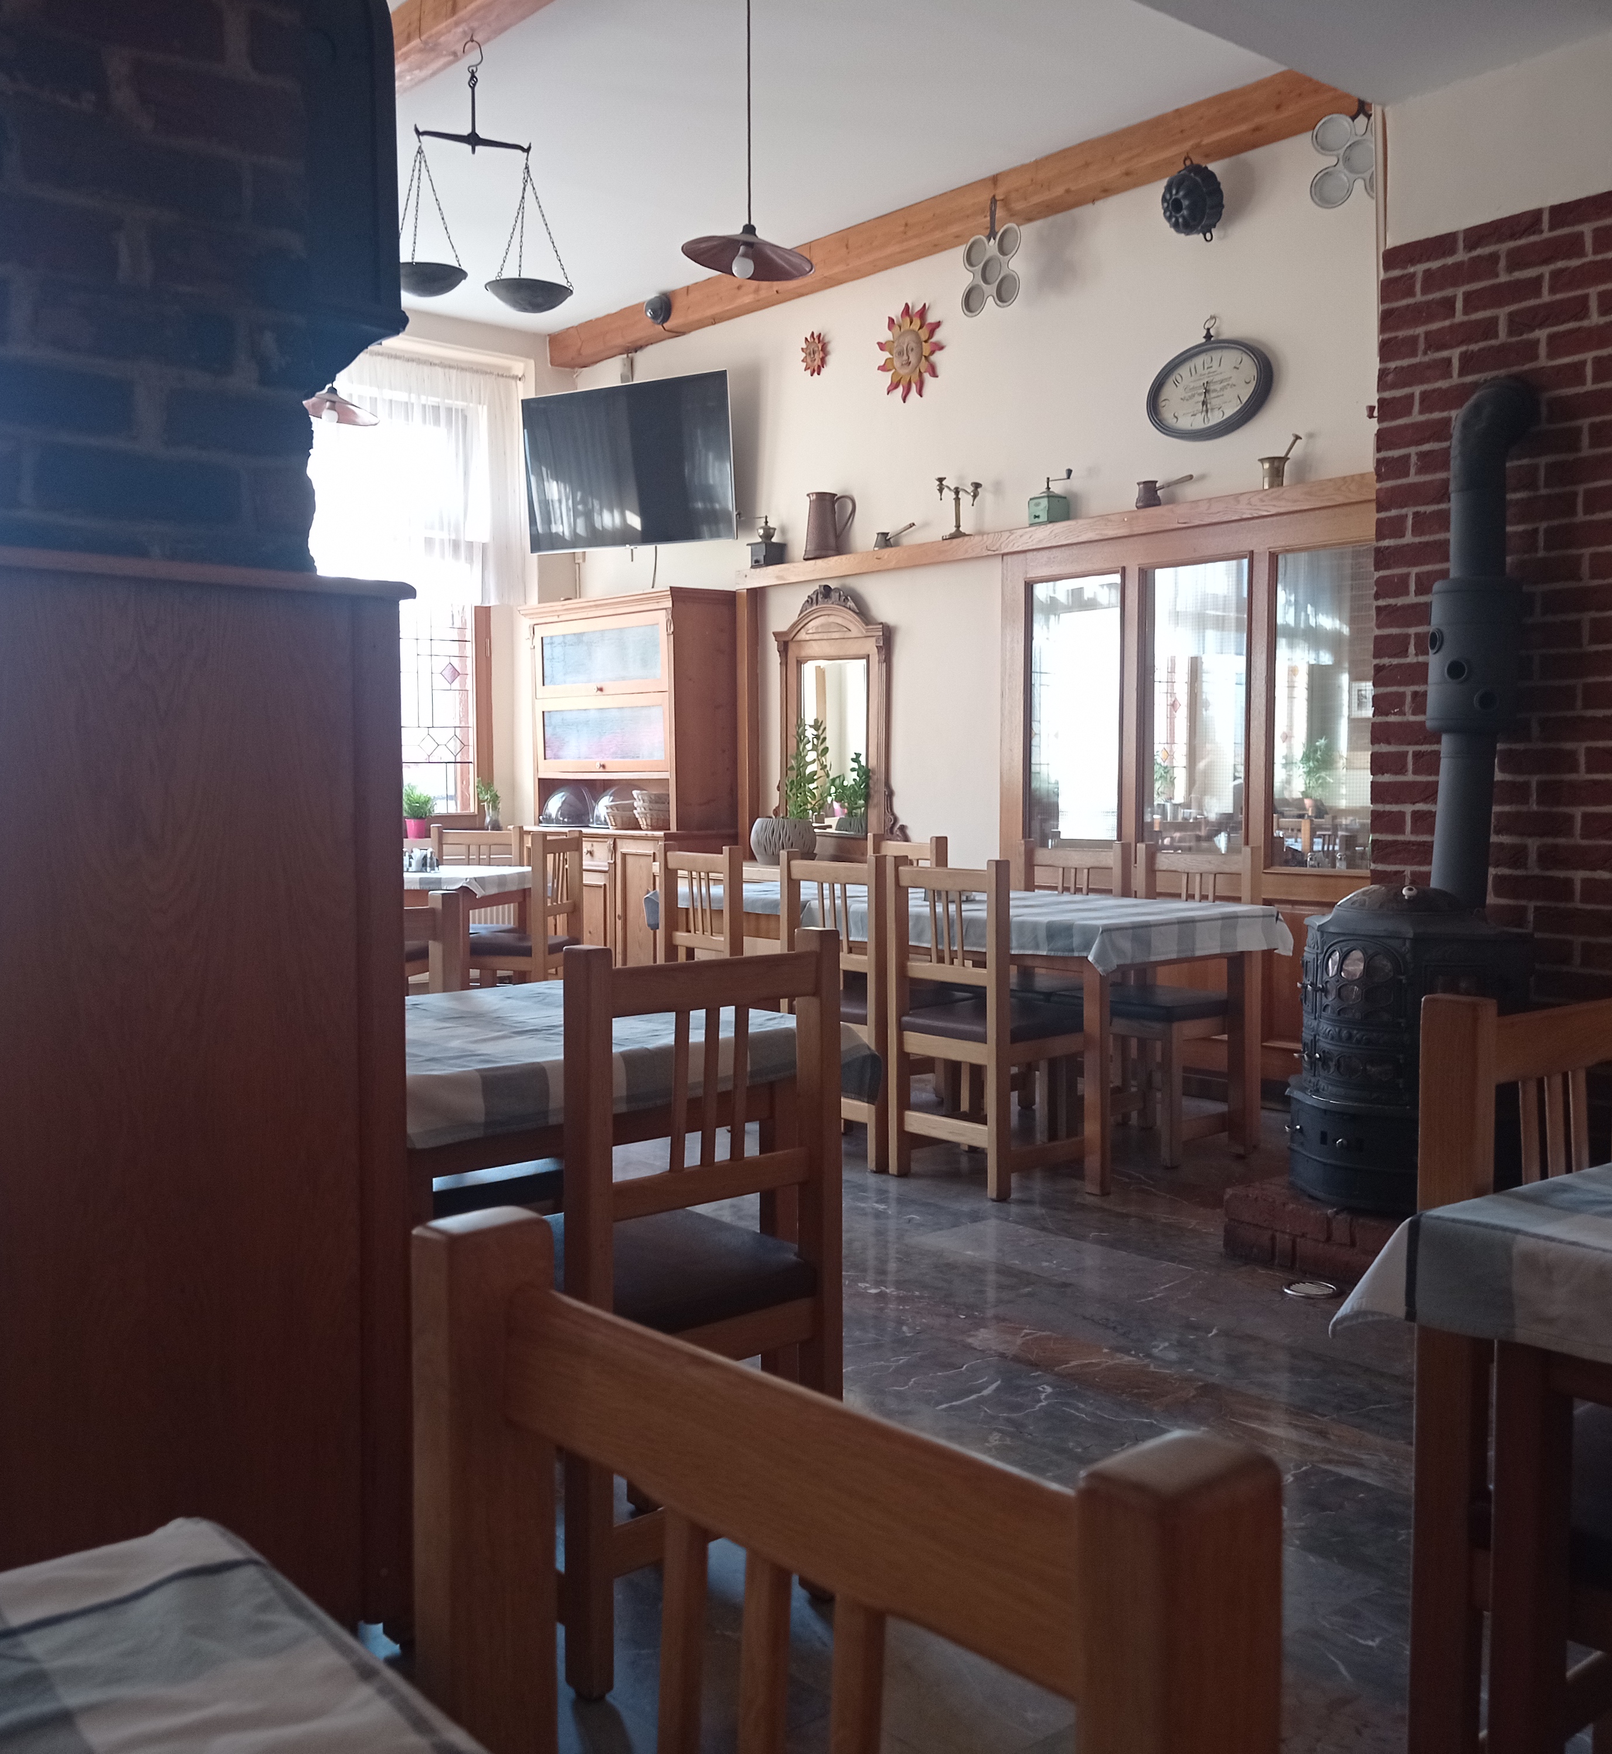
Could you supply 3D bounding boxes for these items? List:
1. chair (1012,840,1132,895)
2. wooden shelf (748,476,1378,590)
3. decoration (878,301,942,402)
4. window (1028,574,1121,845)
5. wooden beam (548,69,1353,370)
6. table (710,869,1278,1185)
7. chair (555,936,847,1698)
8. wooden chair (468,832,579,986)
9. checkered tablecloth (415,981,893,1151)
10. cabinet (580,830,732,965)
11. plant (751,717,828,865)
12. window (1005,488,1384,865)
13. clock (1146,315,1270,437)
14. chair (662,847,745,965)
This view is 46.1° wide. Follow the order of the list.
[{"bbox_3d":[0.785,0.365,6.480,0.480,0.945,0.460,-2,3,-39],"label":"chair"},{"bbox_3d":[0.841,-1.317,7.470,0.160,0.085,3.560,-2,3,-39],"label":"wooden shelf"},{"bbox_3d":[0.439,-2.213,8.001,0.050,0.420,0.420,-2,3,-39],"label":"decoration"},{"bbox_3d":[1.017,-0.591,7.107,0.050,1.050,0.490,-2,4,-39],"label":"window"},{"bbox_3d":[0.259,-2.576,7.773,0.170,0.155,4.720,-2,4,-39],"label":"wooden beam"},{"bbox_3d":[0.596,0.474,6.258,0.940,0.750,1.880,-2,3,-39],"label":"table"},{"bbox_3d":[-0.263,0.533,2.642,0.430,0.920,0.460,-3,4,-43],"label":"chair"},{"bbox_3d":[-1.249,0.267,8.155,0.460,0.920,0.430,1,3,15],"label":"wooden chair"},{"bbox_3d":[-0.513,0.310,3.263,0.920,0.142,0.970,-2,3,-39],"label":"checkered tablecloth"},{"bbox_3d":[-0.882,0.238,9.423,0.440,0.940,1.260,-2,3,-39],"label":"cabinet"},{"bbox_3d":[-0.080,-0.373,8.302,0.290,0.630,0.290,-2,3,-39],"label":"plant"},{"bbox_3d":[1.387,-0.648,6.964,0.090,1.220,1.840,-2,3,-39],"label":"window"},{"bbox_3d":[1.378,-1.708,6.511,0.060,0.425,0.510,-2,4,-39],"label":"clock"},{"bbox_3d":[-0.179,0.347,6.438,0.460,0.920,0.430,-2,3,-36],"label":"chair"}]

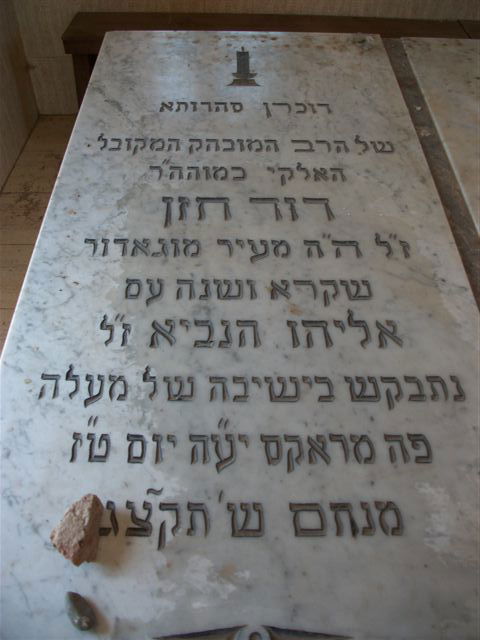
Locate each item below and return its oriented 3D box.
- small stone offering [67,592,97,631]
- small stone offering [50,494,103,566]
[{"bbox_3d":[-0.210,0.383,0.754,0.029,0.023,0.055,-33,58,-25],"label":"small stone offering"},{"bbox_3d":[-0.225,0.295,0.809,0.061,0.051,0.082,18,52,14],"label":"small stone offering"}]

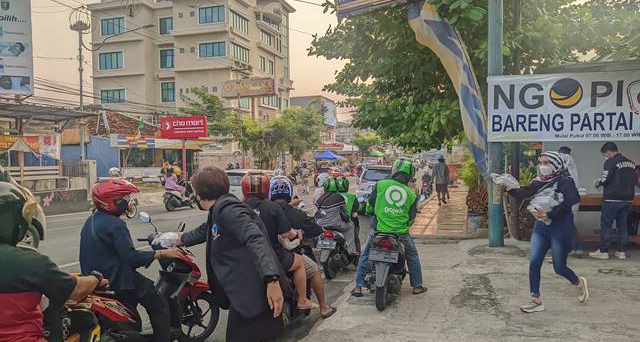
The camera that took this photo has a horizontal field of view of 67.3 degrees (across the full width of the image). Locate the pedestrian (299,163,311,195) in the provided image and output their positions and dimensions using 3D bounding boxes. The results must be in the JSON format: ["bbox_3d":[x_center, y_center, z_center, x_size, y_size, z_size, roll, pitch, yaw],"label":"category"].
[{"bbox_3d":[-0.733,0.378,23.500,0.500,1.600,0.400,-1,2,5],"label":"pedestrian"}]

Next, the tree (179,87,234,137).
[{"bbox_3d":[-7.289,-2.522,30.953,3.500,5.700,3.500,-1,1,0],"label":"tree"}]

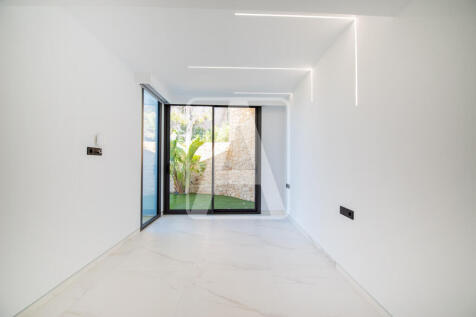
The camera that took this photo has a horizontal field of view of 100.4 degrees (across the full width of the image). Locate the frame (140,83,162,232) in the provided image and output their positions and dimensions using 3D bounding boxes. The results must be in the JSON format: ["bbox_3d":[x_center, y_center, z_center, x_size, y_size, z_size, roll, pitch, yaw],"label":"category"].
[{"bbox_3d":[-1.600,0.019,3.650,0.090,2.340,0.890,0,-1,-1],"label":"frame"}]

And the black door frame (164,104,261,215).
[{"bbox_3d":[-0.543,0.025,4.317,2.087,2.347,0.100,0,-1,-2],"label":"black door frame"}]

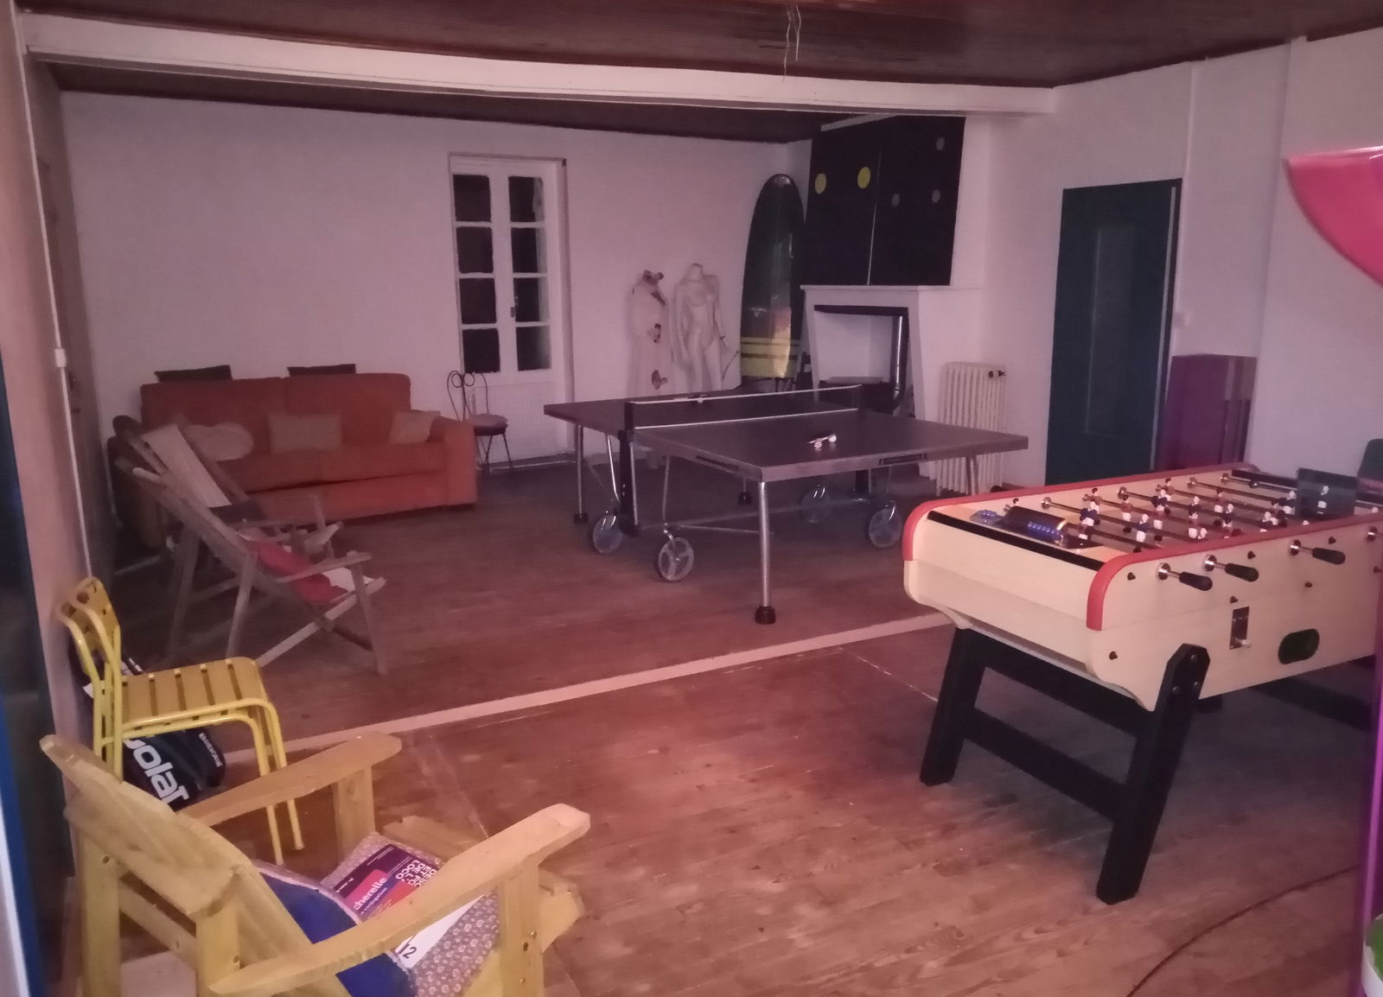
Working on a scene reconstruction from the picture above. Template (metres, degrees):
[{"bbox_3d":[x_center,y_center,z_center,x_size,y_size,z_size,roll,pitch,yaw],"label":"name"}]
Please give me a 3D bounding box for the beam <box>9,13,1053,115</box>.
[{"bbox_3d":[-0.307,-2.341,5.811,5.810,0.190,0.240,-6,13,-23],"label":"beam"}]

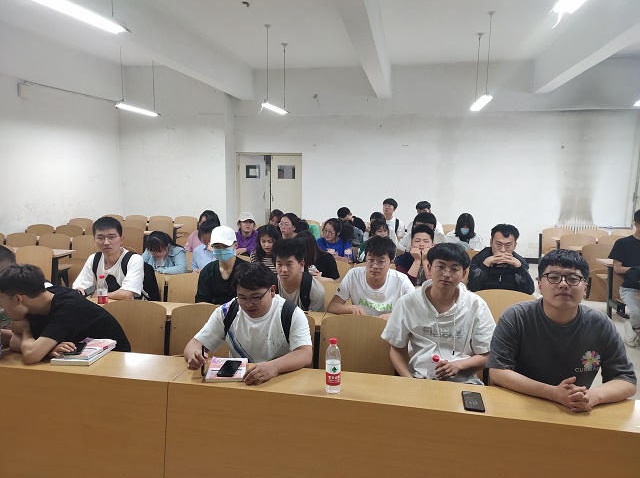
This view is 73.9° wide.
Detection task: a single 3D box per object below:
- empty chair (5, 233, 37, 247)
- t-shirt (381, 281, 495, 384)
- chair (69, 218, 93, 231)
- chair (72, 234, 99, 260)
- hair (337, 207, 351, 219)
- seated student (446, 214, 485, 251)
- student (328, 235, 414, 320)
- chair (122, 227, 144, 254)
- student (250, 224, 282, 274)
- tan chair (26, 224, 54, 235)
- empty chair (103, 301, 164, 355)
[{"bbox_3d":[-3.888,0.359,5.341,0.460,0.810,0.500,2,9,12],"label":"empty chair"},{"bbox_3d":[0.580,0.528,2.152,0.540,0.620,0.320,2,9,14],"label":"t-shirt"},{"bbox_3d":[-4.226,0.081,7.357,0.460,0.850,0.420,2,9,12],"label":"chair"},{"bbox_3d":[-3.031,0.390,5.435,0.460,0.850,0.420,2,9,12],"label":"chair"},{"bbox_3d":[0.334,-0.355,6.042,0.210,0.170,0.180,-8,12,-43],"label":"hair"},{"bbox_3d":[1.671,0.286,5.016,0.480,1.177,0.700,3,9,16],"label":"seated student"},{"bbox_3d":[0.364,0.616,2.911,0.560,1.280,0.660,2,9,12],"label":"student"},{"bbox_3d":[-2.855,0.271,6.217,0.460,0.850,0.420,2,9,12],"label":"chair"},{"bbox_3d":[-0.481,0.455,3.840,0.450,1.183,0.700,2,9,9],"label":"student"},{"bbox_3d":[-4.276,0.207,6.305,0.460,0.810,0.500,2,9,12],"label":"tan chair"},{"bbox_3d":[-1.235,0.809,2.648,0.450,0.820,0.400,2,9,12],"label":"empty chair"}]

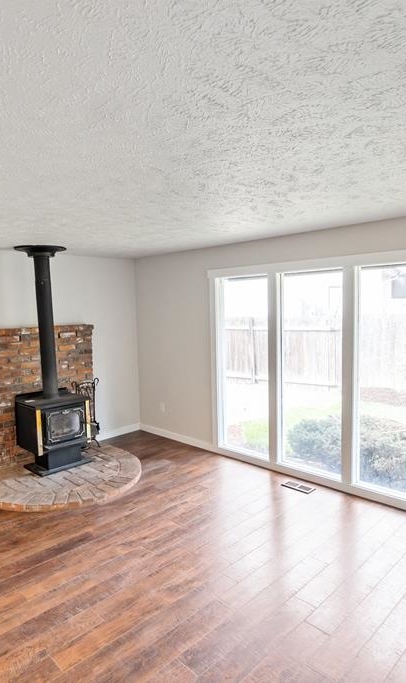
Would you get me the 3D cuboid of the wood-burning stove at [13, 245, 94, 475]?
[{"bbox_3d":[-1.598,0.159,4.497,0.605,2.275,0.610,-6,7,-43],"label":"wood-burning stove"}]

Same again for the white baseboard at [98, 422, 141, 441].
[{"bbox_3d":[-1.117,1.224,5.726,0.680,0.095,0.018,-6,7,-43],"label":"white baseboard"}]

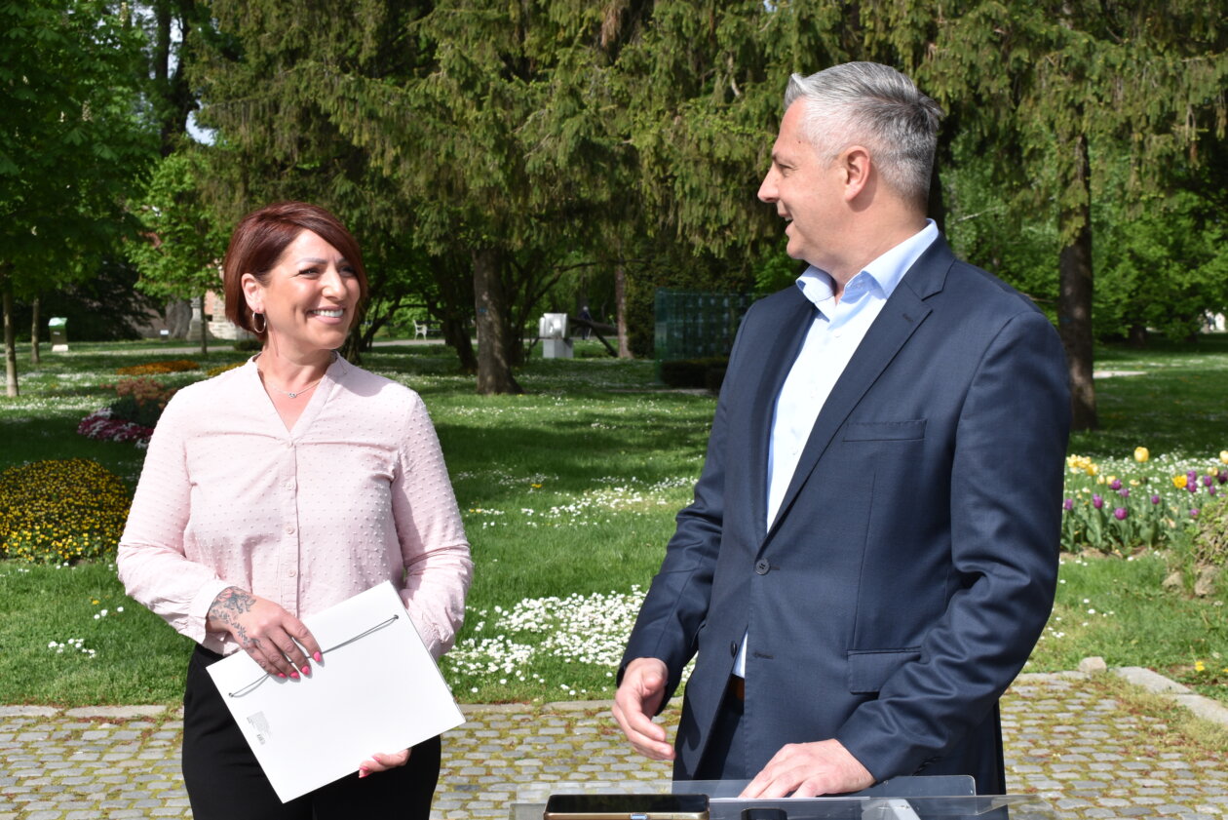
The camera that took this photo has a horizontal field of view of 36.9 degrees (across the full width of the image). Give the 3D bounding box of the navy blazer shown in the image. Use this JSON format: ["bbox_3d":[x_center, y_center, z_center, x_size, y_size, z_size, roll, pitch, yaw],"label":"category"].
[{"bbox_3d":[0.282,0.185,2.214,0.440,0.770,0.540,-3,4,-42],"label":"navy blazer"}]

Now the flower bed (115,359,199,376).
[{"bbox_3d":[-10.656,-1.012,43.011,2.000,0.260,2.400,0,3,0],"label":"flower bed"}]

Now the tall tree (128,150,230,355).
[{"bbox_3d":[-13.161,-4.868,56.816,3.900,6.400,3.900,0,3,0],"label":"tall tree"}]

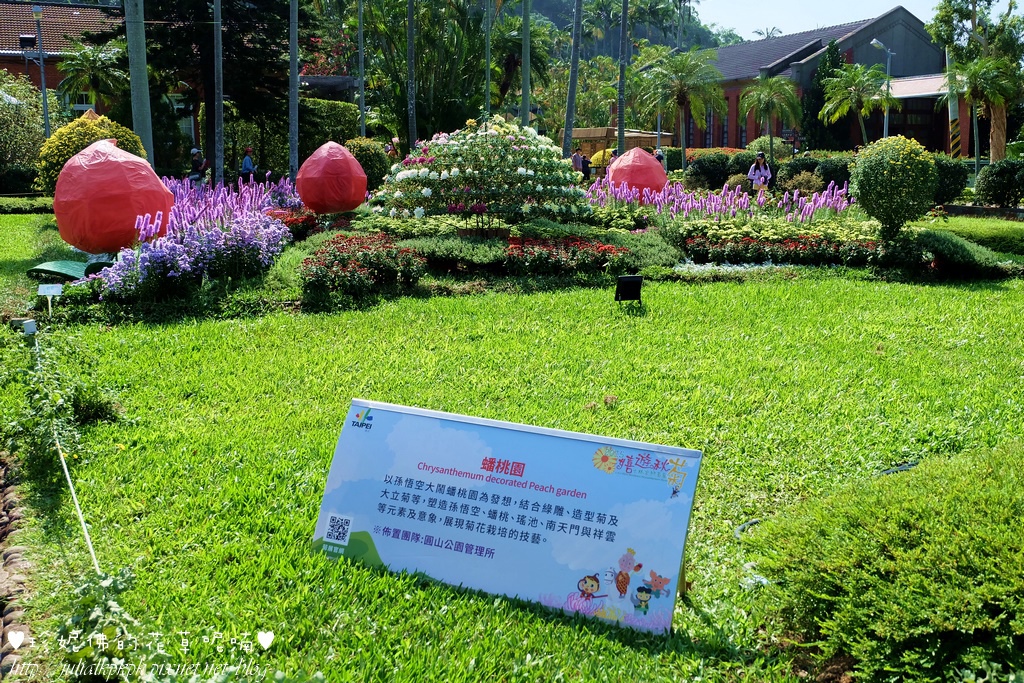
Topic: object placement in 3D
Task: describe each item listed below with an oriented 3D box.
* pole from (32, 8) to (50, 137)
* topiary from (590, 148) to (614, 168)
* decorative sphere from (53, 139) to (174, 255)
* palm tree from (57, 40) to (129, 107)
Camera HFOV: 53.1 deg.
[{"bbox_3d":[-12.700,-6.380,28.000,0.330,5.500,0.330,-1,11,0],"label":"pole"},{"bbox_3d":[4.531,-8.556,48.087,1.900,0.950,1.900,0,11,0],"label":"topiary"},{"bbox_3d":[-5.642,-1.980,14.500,1.690,1.660,1.690,-1,11,0],"label":"decorative sphere"},{"bbox_3d":[-13.324,-7.122,33.000,2.400,5.100,2.400,-1,11,0],"label":"palm tree"}]

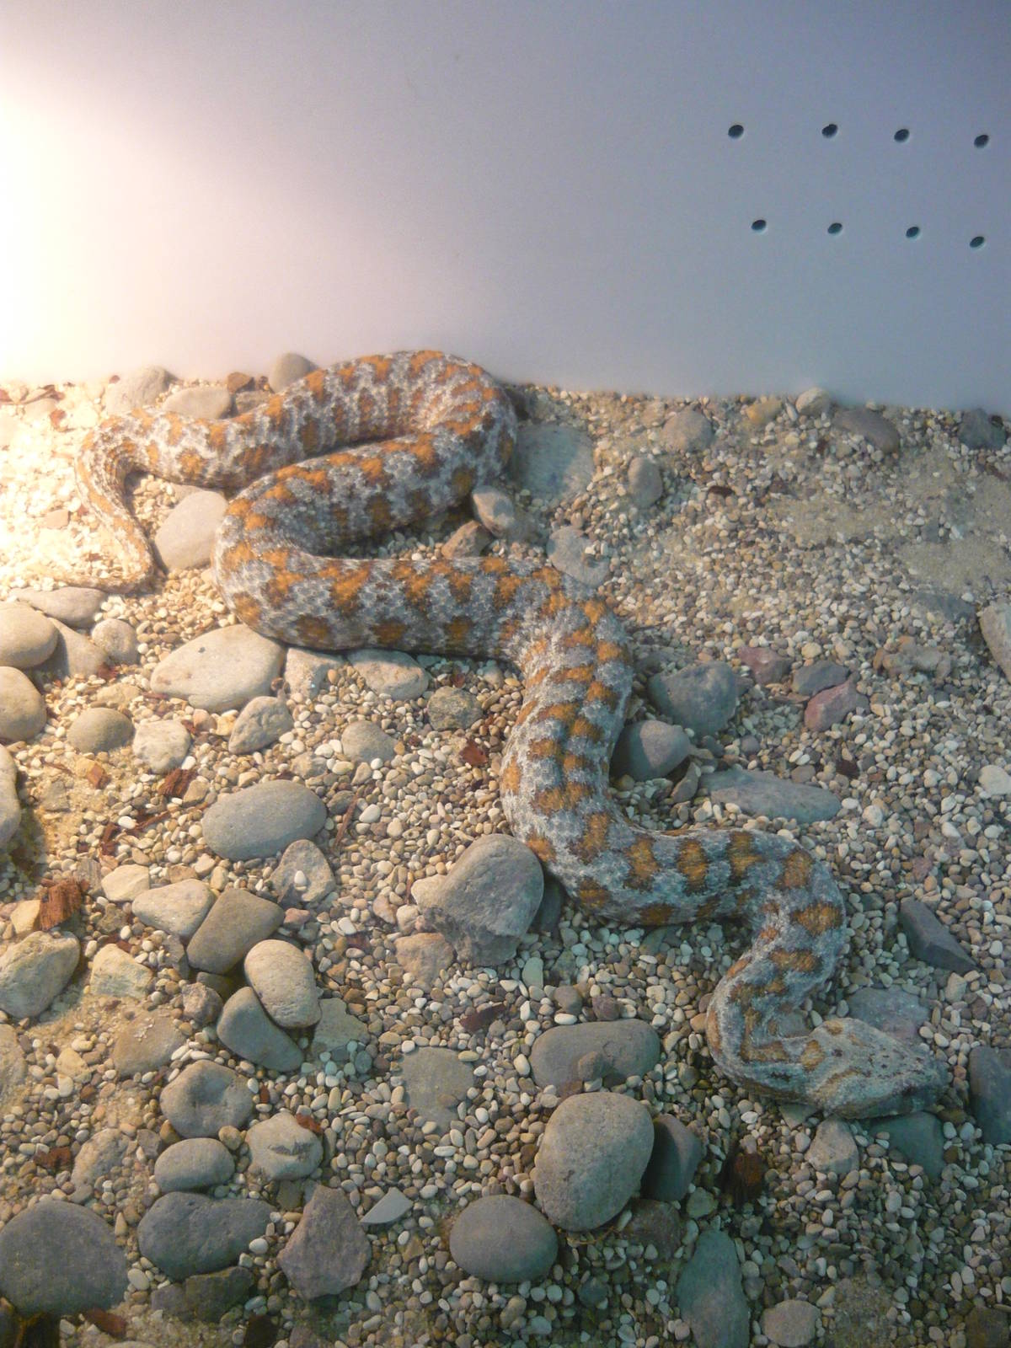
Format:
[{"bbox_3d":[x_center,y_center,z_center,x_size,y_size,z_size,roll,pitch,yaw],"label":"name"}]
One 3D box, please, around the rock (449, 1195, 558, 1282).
[{"bbox_3d":[-0.001,0.184,0.420,0.035,0.019,0.026,4,52,3],"label":"rock"}]

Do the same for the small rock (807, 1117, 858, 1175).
[{"bbox_3d":[0.107,0.155,0.422,0.017,0.012,0.020,5,48,3],"label":"small rock"}]

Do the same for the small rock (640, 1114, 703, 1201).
[{"bbox_3d":[0.055,0.164,0.438,0.023,0.018,0.031,12,53,9],"label":"small rock"}]

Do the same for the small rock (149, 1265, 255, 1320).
[{"bbox_3d":[-0.092,0.188,0.390,0.031,0.015,0.021,13,49,10],"label":"small rock"}]

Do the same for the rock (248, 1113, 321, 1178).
[{"bbox_3d":[-0.072,0.153,0.417,0.025,0.016,0.022,-6,48,-7],"label":"rock"}]

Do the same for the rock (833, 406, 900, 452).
[{"bbox_3d":[0.188,-0.127,0.668,0.038,0.015,0.019,29,57,21],"label":"rock"}]

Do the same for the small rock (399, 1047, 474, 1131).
[{"bbox_3d":[-0.024,0.141,0.437,0.026,0.013,0.029,9,48,7],"label":"small rock"}]

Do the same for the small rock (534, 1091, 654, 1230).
[{"bbox_3d":[0.028,0.155,0.408,0.035,0.024,0.043,15,49,12],"label":"small rock"}]

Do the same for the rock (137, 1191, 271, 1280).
[{"bbox_3d":[-0.098,0.183,0.420,0.043,0.019,0.026,-10,53,-7],"label":"rock"}]

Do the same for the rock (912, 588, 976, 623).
[{"bbox_3d":[0.203,-0.032,0.596,0.029,0.010,0.018,12,53,9],"label":"rock"}]

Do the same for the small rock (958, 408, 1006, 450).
[{"bbox_3d":[0.246,-0.127,0.664,0.024,0.019,0.024,0,52,0],"label":"small rock"}]

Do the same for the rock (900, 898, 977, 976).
[{"bbox_3d":[0.164,0.099,0.489,0.015,0.013,0.036,-35,60,-24],"label":"rock"}]

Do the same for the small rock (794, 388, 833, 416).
[{"bbox_3d":[0.166,-0.146,0.693,0.019,0.014,0.017,13,49,10],"label":"small rock"}]

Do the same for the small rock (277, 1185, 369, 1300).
[{"bbox_3d":[-0.056,0.176,0.398,0.028,0.015,0.035,9,48,7],"label":"small rock"}]

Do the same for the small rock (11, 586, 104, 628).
[{"bbox_3d":[-0.207,-0.031,0.592,0.046,0.016,0.024,10,53,7],"label":"small rock"}]

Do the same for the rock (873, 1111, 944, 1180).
[{"bbox_3d":[0.138,0.162,0.445,0.029,0.010,0.022,24,56,18],"label":"rock"}]

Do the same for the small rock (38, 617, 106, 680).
[{"bbox_3d":[-0.189,-0.011,0.560,0.035,0.018,0.032,-17,51,-16],"label":"small rock"}]

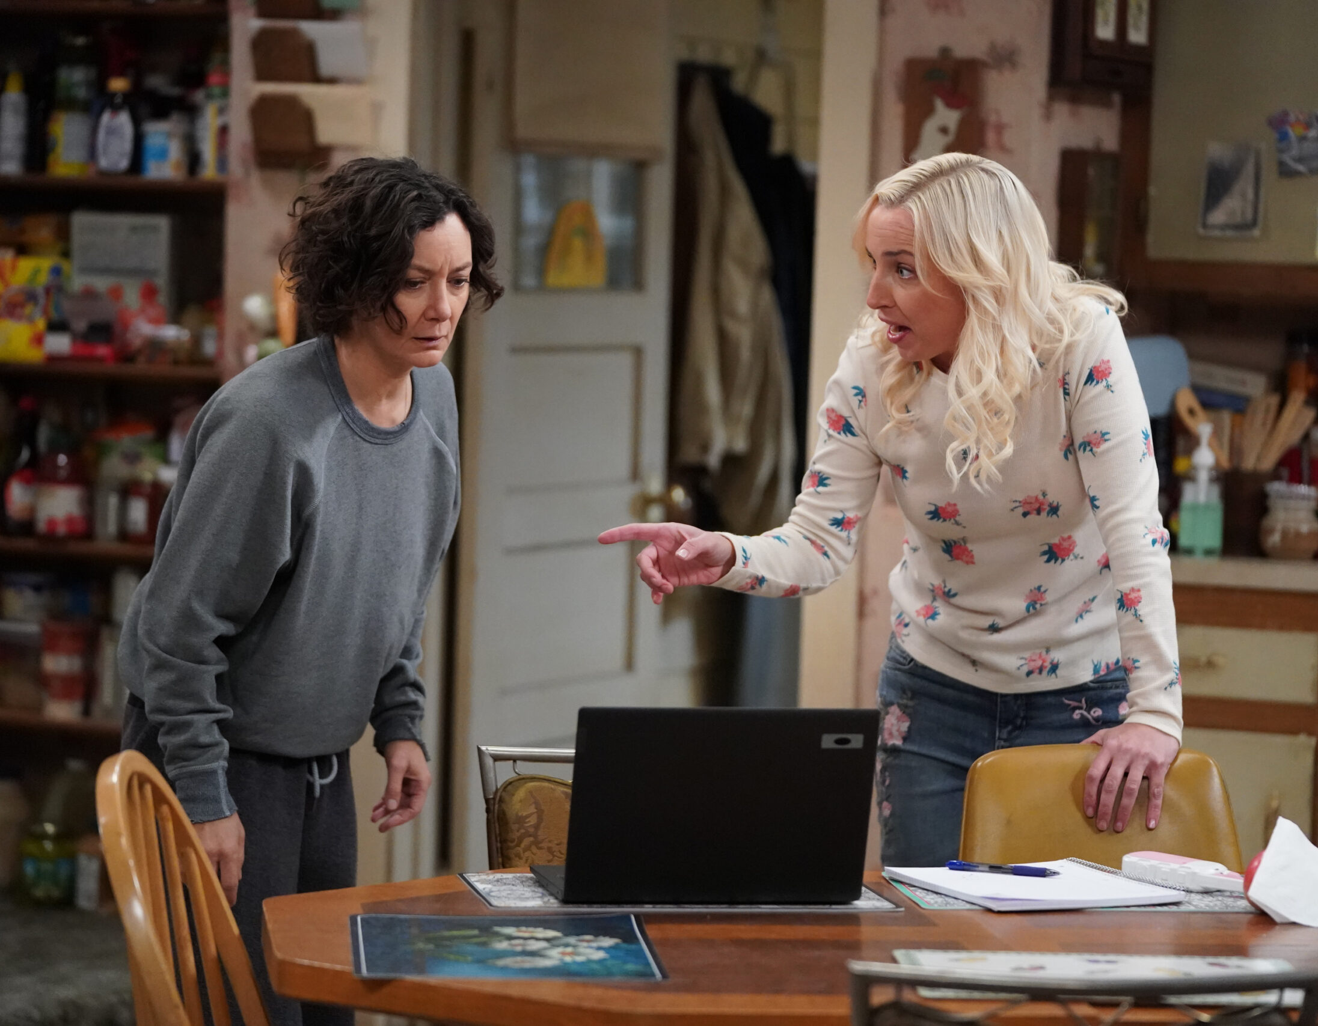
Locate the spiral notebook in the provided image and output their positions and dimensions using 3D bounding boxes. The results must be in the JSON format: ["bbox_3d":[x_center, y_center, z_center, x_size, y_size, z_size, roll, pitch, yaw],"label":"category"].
[{"bbox_3d":[0.423,0.421,5.222,0.235,0.015,0.271,0,4,-23],"label":"spiral notebook"}]

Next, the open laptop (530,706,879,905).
[{"bbox_3d":[0.048,0.311,5.113,0.331,0.222,0.296,1,4,-10],"label":"open laptop"}]

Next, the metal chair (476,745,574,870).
[{"bbox_3d":[-0.048,0.728,5.473,0.430,0.840,0.520,2,4,6],"label":"metal chair"}]

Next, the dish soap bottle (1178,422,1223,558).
[{"bbox_3d":[0.879,-0.037,7.500,0.070,0.220,0.055,3,4,12],"label":"dish soap bottle"}]

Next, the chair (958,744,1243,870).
[{"bbox_3d":[0.599,0.734,5.642,0.440,0.850,0.530,1,4,-14],"label":"chair"}]

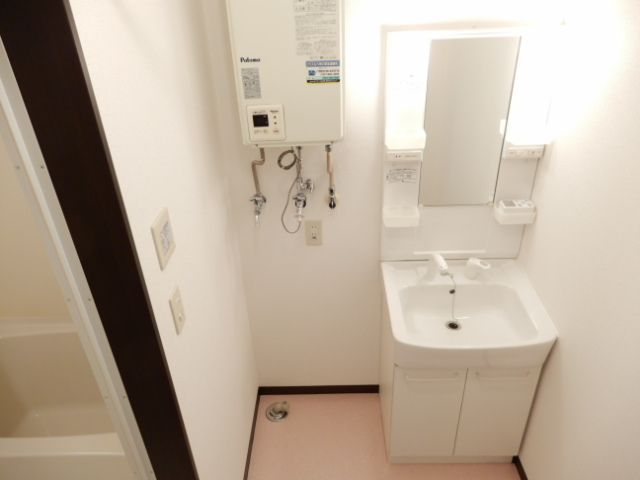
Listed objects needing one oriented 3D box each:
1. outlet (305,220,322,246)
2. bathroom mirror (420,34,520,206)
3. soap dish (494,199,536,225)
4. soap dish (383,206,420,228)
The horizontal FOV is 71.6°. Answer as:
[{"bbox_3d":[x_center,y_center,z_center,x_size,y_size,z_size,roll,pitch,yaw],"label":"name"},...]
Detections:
[{"bbox_3d":[-0.027,-0.027,1.956,0.070,0.120,0.012,-1,28,2],"label":"outlet"},{"bbox_3d":[0.556,-0.426,1.701,0.310,0.635,0.025,-1,28,2],"label":"bathroom mirror"},{"bbox_3d":[0.791,-0.113,1.826,0.145,0.057,0.095,-1,28,2],"label":"soap dish"},{"bbox_3d":[0.334,-0.096,1.848,0.145,0.052,0.094,-1,28,2],"label":"soap dish"}]

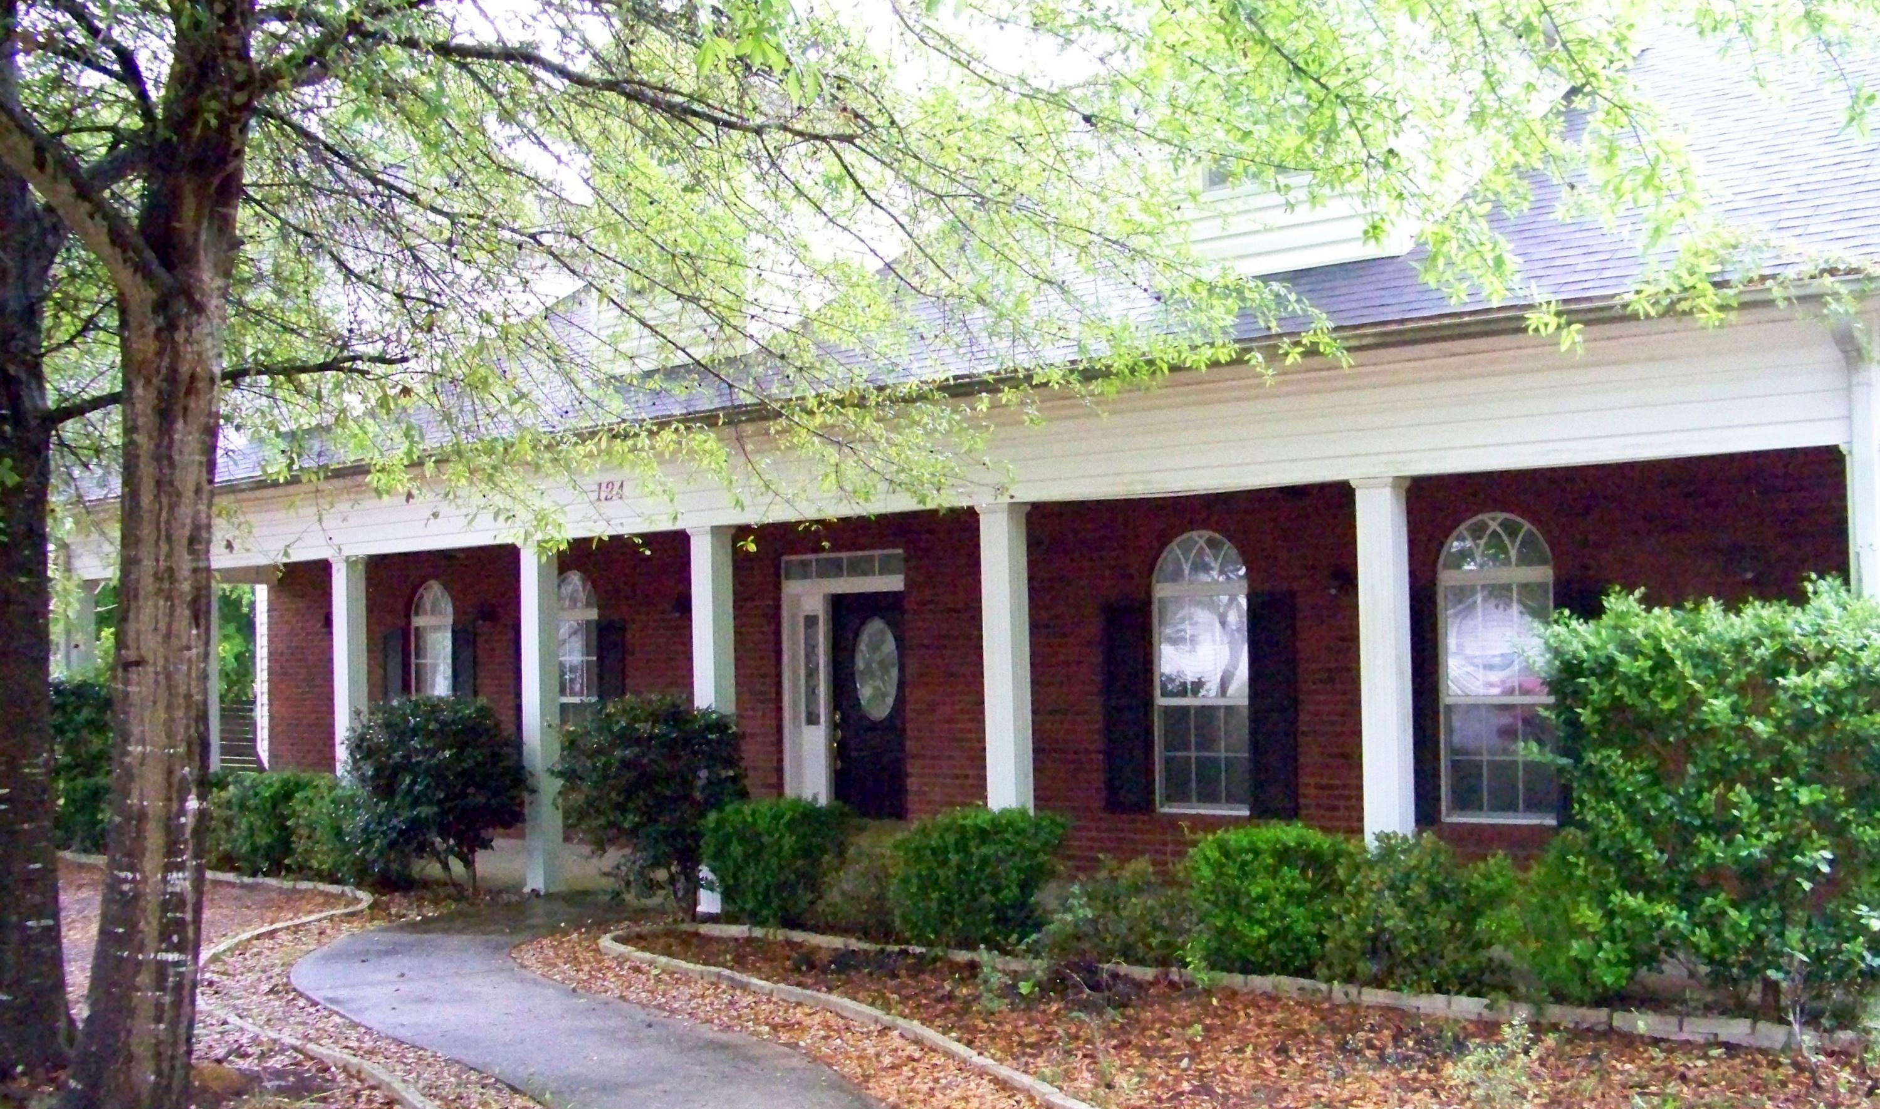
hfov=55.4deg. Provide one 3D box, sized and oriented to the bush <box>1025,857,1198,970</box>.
[{"bbox_3d":[0.921,1.902,9.603,0.928,0.551,0.816,-3,-3,35],"label":"bush"}]

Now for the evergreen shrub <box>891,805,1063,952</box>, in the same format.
[{"bbox_3d":[0.217,1.820,10.103,1.047,0.797,0.922,-3,-3,35],"label":"evergreen shrub"}]

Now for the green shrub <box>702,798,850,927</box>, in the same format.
[{"bbox_3d":[-1.006,1.890,10.965,0.950,0.803,0.836,-3,-3,35],"label":"green shrub"}]

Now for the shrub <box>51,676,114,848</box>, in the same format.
[{"bbox_3d":[-7.954,1.965,16.692,1.150,1.580,1.100,-3,-3,35],"label":"shrub"}]

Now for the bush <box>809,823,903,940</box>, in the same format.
[{"bbox_3d":[-0.489,1.924,10.599,0.720,0.700,0.640,-3,-3,35],"label":"bush"}]

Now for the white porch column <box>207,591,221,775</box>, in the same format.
[{"bbox_3d":[-7.712,1.586,18.939,0.200,2.444,0.200,-3,-3,35],"label":"white porch column"}]

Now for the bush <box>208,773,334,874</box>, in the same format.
[{"bbox_3d":[-5.496,2.185,14.639,1.083,0.852,0.975,-3,-3,35],"label":"bush"}]

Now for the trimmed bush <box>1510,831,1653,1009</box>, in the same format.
[{"bbox_3d":[2.963,1.656,8.168,0.780,0.800,0.700,-3,-3,35],"label":"trimmed bush"}]

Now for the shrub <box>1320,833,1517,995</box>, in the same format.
[{"bbox_3d":[2.297,1.719,8.636,0.929,0.753,0.818,-3,-3,35],"label":"shrub"}]

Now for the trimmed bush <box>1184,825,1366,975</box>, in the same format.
[{"bbox_3d":[1.683,1.745,9.070,0.887,0.774,0.781,-3,-3,35],"label":"trimmed bush"}]

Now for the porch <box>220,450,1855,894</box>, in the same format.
[{"bbox_3d":[-0.582,1.083,12.375,13.098,2.484,2.557,-3,-3,35],"label":"porch"}]

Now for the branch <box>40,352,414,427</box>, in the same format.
[{"bbox_3d":[-3.024,-0.701,7.600,1.550,0.340,0.320,-1,-3,-7],"label":"branch"}]

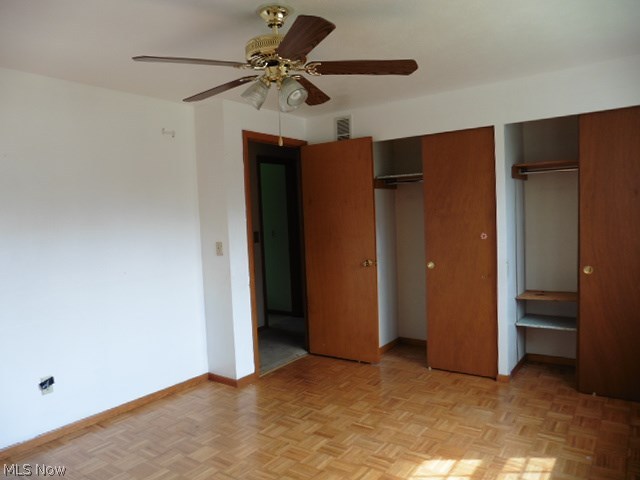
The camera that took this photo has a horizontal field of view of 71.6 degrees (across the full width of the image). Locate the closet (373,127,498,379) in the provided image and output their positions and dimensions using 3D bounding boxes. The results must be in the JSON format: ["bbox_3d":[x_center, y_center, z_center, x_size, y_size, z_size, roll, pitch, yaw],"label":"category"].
[{"bbox_3d":[1.158,0.101,4.194,1.158,2.091,0.600,1,5,38],"label":"closet"}]

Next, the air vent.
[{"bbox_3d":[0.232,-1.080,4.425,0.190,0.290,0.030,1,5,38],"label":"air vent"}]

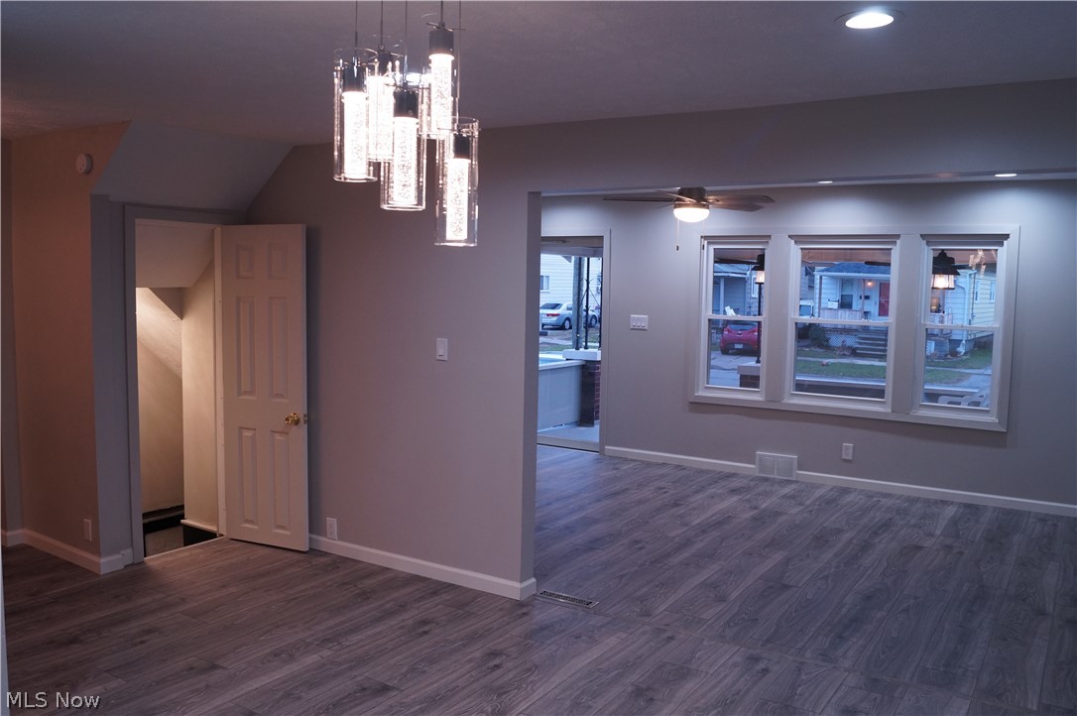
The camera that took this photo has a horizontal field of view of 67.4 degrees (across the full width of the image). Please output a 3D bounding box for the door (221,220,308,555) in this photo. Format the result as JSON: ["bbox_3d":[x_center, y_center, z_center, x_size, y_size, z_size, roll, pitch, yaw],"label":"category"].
[{"bbox_3d":[-1.622,0.175,4.794,0.589,1.910,0.040,3,6,21],"label":"door"}]

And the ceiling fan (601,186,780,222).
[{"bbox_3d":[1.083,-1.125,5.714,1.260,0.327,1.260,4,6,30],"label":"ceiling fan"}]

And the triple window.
[{"bbox_3d":[2.461,-0.289,6.593,2.445,1.513,0.100,4,6,30],"label":"triple window"}]

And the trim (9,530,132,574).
[{"bbox_3d":[-2.701,1.099,4.647,0.904,0.081,0.179,4,6,30],"label":"trim"}]

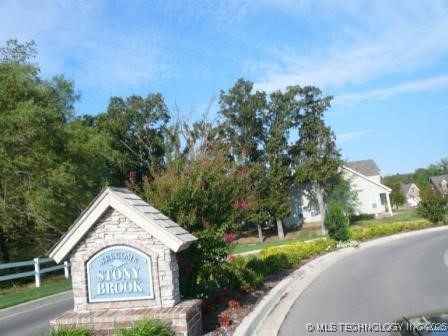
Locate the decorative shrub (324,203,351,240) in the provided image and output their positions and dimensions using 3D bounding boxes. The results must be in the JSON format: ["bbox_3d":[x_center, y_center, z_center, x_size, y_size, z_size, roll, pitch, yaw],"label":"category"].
[{"bbox_3d":[5.139,2.460,16.655,1.100,1.700,1.100,-6,-8,0],"label":"decorative shrub"}]

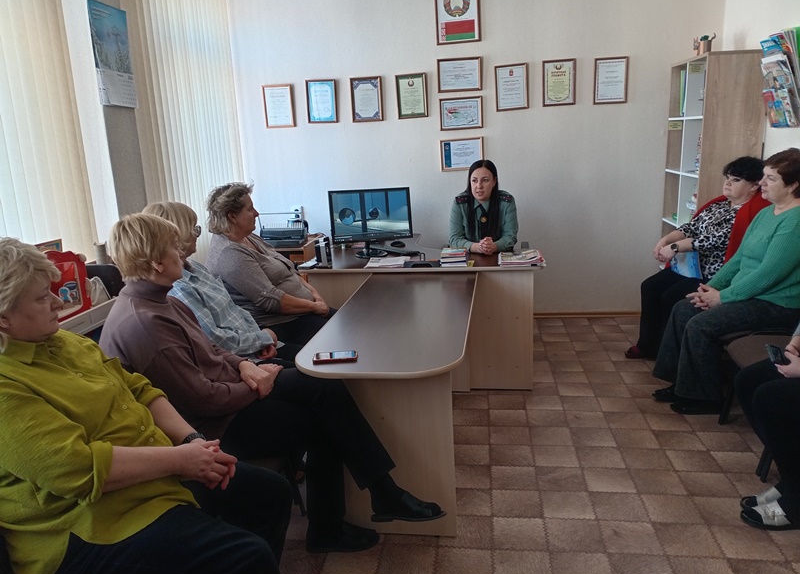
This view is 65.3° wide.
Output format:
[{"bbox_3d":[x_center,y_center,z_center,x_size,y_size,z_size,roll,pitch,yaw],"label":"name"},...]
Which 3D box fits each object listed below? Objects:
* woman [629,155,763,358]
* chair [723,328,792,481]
[{"bbox_3d":[1.759,-0.110,3.716,0.680,1.290,0.550,-2,13,2],"label":"woman"},{"bbox_3d":[1.790,0.352,2.787,0.570,0.820,0.530,0,14,8],"label":"chair"}]

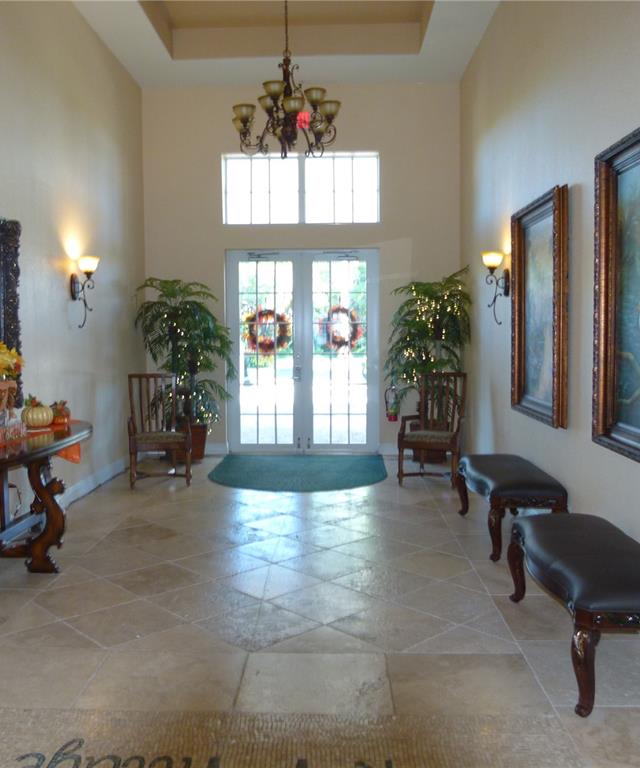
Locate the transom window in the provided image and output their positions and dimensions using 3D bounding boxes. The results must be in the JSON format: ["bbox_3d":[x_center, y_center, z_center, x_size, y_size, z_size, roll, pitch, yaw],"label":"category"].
[{"bbox_3d":[-0.217,-2.290,8.677,1.839,0.814,0.101,0,4,2],"label":"transom window"}]

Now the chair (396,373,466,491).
[{"bbox_3d":[1.107,0.431,7.186,0.570,1.050,0.600,1,4,20],"label":"chair"}]

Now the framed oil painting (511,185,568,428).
[{"bbox_3d":[1.511,-0.513,5.166,0.075,1.497,1.206,0,4,2],"label":"framed oil painting"}]

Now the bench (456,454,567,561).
[{"bbox_3d":[1.302,0.827,5.210,0.492,0.477,1.296,0,4,2],"label":"bench"}]

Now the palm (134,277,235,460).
[{"bbox_3d":[-1.493,-0.150,8.290,1.075,2.070,0.965,0,4,2],"label":"palm"}]

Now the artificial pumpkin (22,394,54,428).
[{"bbox_3d":[-1.924,0.178,5.074,0.217,0.217,0.206,0,4,2],"label":"artificial pumpkin"}]

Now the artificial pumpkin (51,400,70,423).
[{"bbox_3d":[-1.830,0.199,5.224,0.140,0.160,0.140,-2,4,-19],"label":"artificial pumpkin"}]

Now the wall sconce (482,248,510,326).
[{"bbox_3d":[1.468,-0.798,6.199,0.216,0.613,0.196,0,4,2],"label":"wall sconce"}]

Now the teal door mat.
[{"bbox_3d":[-0.238,0.916,7.856,1.870,0.012,2.000,-1,4,1],"label":"teal door mat"}]

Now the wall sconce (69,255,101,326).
[{"bbox_3d":[-2.054,-0.789,6.431,0.250,0.620,0.200,-1,4,1],"label":"wall sconce"}]

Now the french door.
[{"bbox_3d":[-0.199,-0.369,8.796,1.819,2.432,0.101,0,4,2],"label":"french door"}]

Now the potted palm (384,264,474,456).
[{"bbox_3d":[1.165,-0.187,8.152,0.920,2.130,0.920,-1,4,1],"label":"potted palm"}]

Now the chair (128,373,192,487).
[{"bbox_3d":[-1.606,0.449,7.323,0.570,1.050,0.600,-2,4,-16],"label":"chair"}]

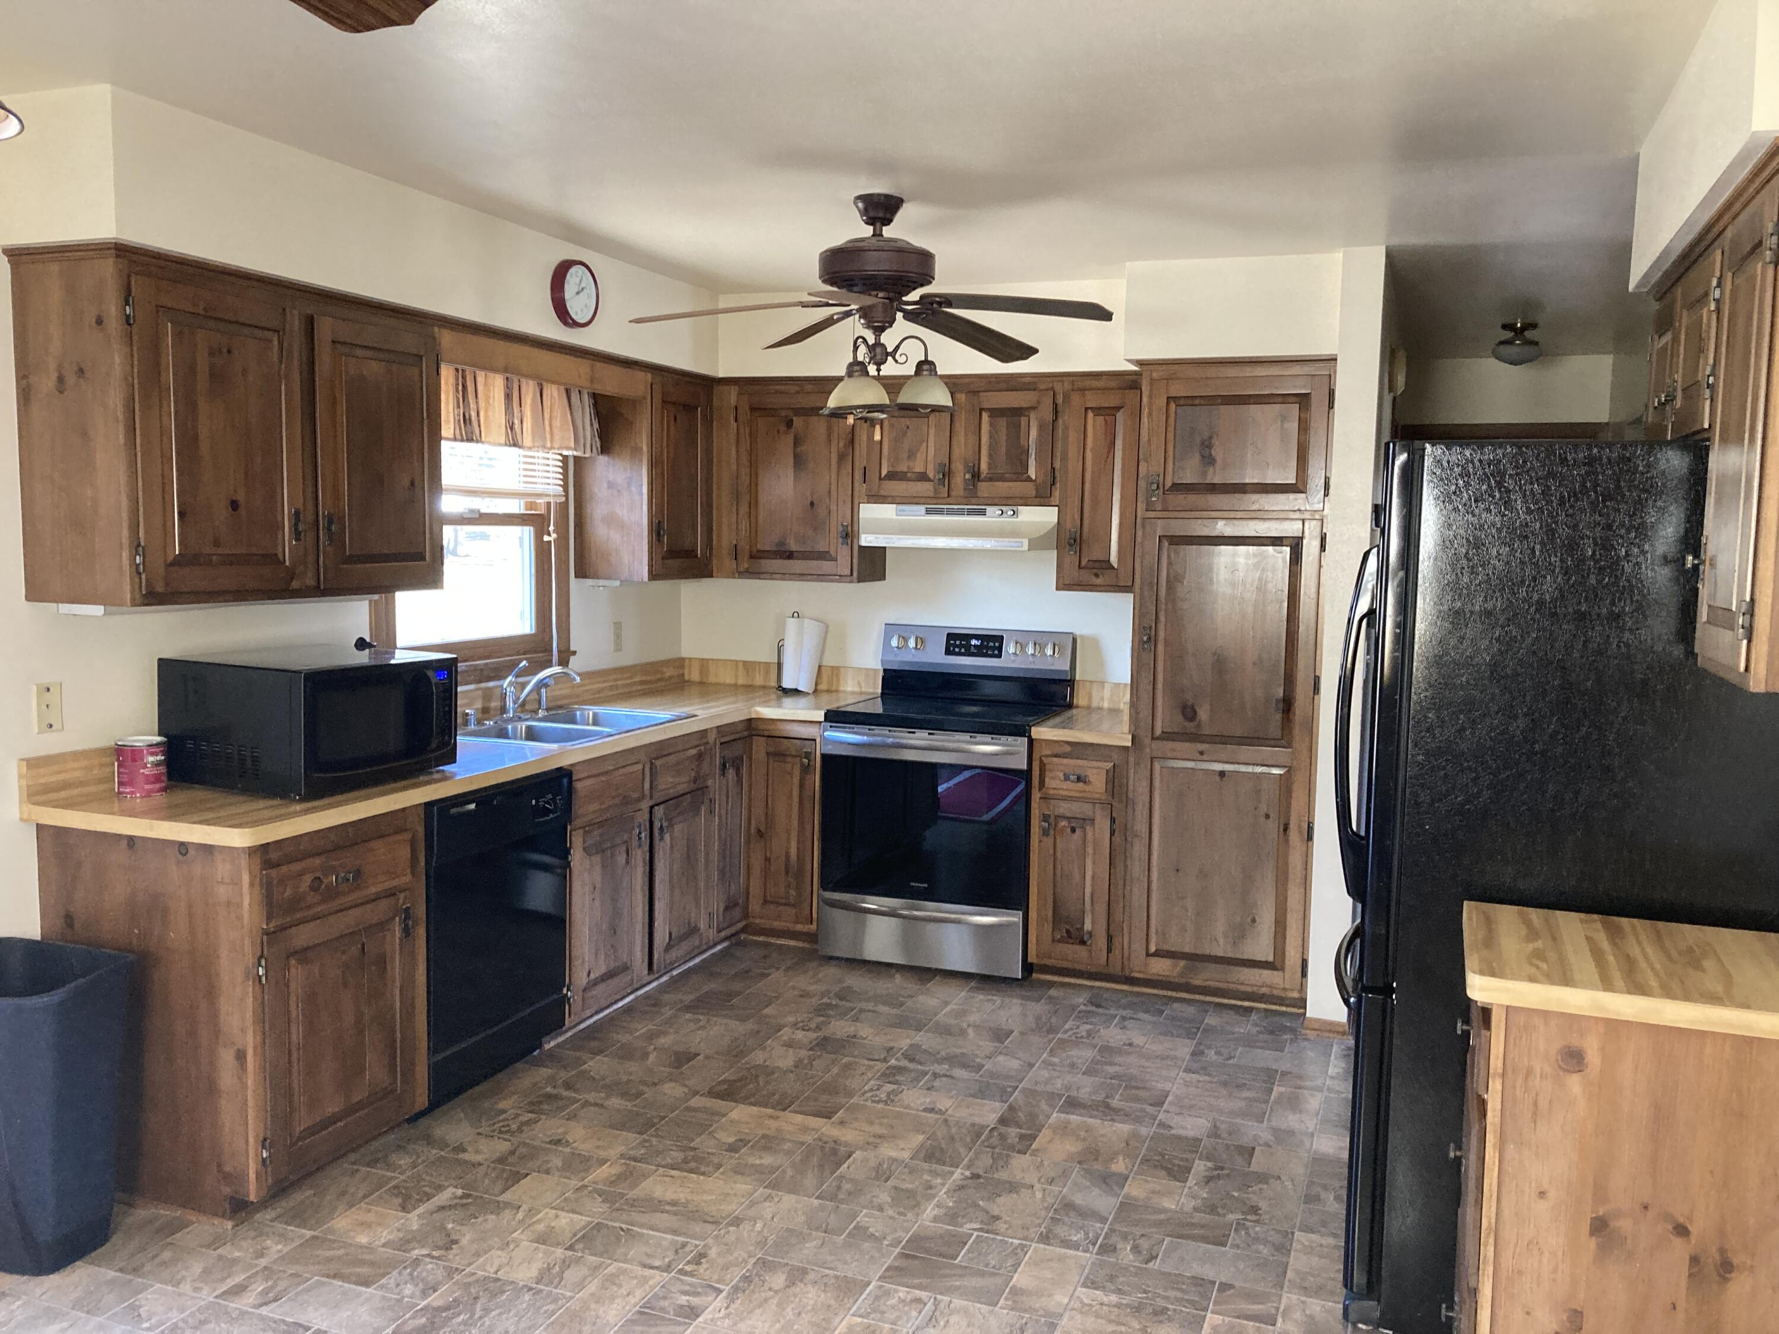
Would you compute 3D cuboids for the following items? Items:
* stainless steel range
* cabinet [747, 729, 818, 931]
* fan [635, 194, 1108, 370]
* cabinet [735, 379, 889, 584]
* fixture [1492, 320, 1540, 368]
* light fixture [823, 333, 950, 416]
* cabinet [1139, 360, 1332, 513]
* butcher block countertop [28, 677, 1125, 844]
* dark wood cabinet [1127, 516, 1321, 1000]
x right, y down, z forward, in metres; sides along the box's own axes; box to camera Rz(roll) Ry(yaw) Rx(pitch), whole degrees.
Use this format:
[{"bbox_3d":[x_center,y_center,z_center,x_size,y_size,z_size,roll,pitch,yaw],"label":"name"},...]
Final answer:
[{"bbox_3d":[0.228,0.465,5.302,0.758,1.187,0.695,3,6,21],"label":"stainless steel range"},{"bbox_3d":[-0.271,0.562,5.541,0.303,0.799,0.625,3,6,20],"label":"cabinet"},{"bbox_3d":[-0.032,-1.078,3.896,1.310,0.360,1.310,3,6,20],"label":"fan"},{"bbox_3d":[-0.314,-0.716,5.621,0.543,0.750,0.333,3,6,21],"label":"cabinet"},{"bbox_3d":[2.563,-1.310,5.864,0.210,0.168,0.210,3,6,20],"label":"fixture"},{"bbox_3d":[-0.010,-0.796,3.923,0.370,0.225,0.370,3,6,20],"label":"light fixture"},{"bbox_3d":[1.209,-0.764,4.875,0.597,0.492,0.635,3,6,21],"label":"cabinet"},{"bbox_3d":[-0.465,0.256,4.306,2.032,0.046,3.048,3,6,21],"label":"butcher block countertop"},{"bbox_3d":[1.189,0.279,4.968,0.581,1.585,0.628,3,6,20],"label":"dark wood cabinet"}]

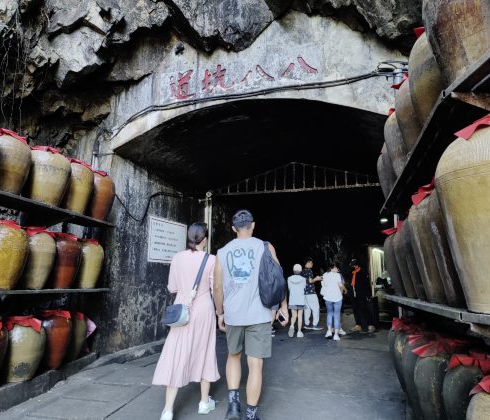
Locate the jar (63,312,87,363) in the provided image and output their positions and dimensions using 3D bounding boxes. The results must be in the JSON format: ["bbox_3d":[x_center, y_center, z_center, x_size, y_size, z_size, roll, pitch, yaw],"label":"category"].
[{"bbox_3d":[-2.020,1.489,4.663,0.320,0.570,0.320,0,-11,0],"label":"jar"}]

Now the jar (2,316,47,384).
[{"bbox_3d":[-2.101,1.312,3.692,0.375,0.570,0.375,0,-11,0],"label":"jar"}]

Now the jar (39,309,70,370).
[{"bbox_3d":[-2.060,1.388,4.193,0.350,0.600,0.350,0,-11,0],"label":"jar"}]

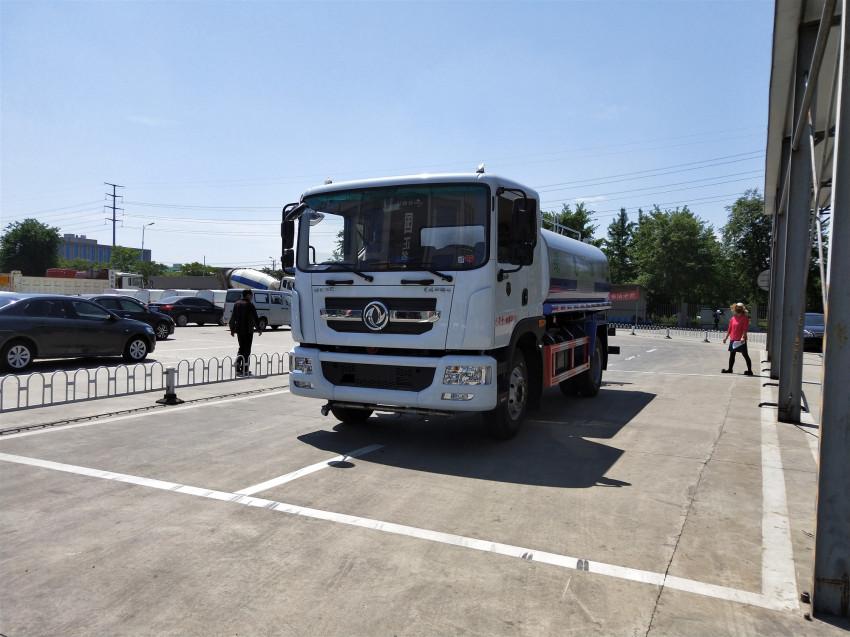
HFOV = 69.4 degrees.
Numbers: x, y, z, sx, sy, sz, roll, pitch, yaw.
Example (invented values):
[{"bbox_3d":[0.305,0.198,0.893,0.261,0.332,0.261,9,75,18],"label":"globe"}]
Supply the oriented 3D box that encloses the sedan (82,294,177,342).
[{"bbox_3d":[-10.054,-0.009,19.453,1.800,1.470,4.600,2,2,27],"label":"sedan"}]

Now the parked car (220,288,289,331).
[{"bbox_3d":[-6.834,-0.430,27.902,1.620,1.860,4.000,3,2,35],"label":"parked car"}]

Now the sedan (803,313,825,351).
[{"bbox_3d":[16.102,0.530,25.232,1.800,1.460,4.600,2,2,28],"label":"sedan"}]

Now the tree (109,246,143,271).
[{"bbox_3d":[-35.215,-5.076,72.116,4.300,6.700,4.200,1,2,0],"label":"tree"}]

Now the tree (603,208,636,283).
[{"bbox_3d":[19.211,-5.094,60.000,3.800,11.000,3.800,2,2,27],"label":"tree"}]

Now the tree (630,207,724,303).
[{"bbox_3d":[22.540,-4.773,55.000,8.200,10.800,8.000,2,2,27],"label":"tree"}]

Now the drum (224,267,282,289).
[{"bbox_3d":[-13.914,-2.773,49.500,4.800,2.450,2.300,1,2,-4],"label":"drum"}]

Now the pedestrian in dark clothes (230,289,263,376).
[{"bbox_3d":[-3.432,0.275,11.800,0.570,1.710,0.400,2,2,23],"label":"pedestrian in dark clothes"}]

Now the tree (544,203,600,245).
[{"bbox_3d":[13.528,-5.383,58.193,6.400,11.200,6.200,1,2,0],"label":"tree"}]

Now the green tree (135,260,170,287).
[{"bbox_3d":[-33.302,-4.162,75.000,4.300,5.600,4.300,2,2,27],"label":"green tree"}]

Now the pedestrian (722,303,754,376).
[{"bbox_3d":[7.294,0.464,14.259,0.720,1.680,0.550,2,2,2],"label":"pedestrian"}]

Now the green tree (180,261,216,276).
[{"bbox_3d":[-30.932,-4.911,84.100,5.000,5.800,4.800,1,2,0],"label":"green tree"}]

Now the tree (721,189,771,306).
[{"bbox_3d":[28.038,-5.139,52.203,6.400,11.800,6.200,1,2,0],"label":"tree"}]

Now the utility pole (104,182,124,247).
[{"bbox_3d":[-96.436,-24.513,190.596,1.000,34.600,7.500,3,3,44],"label":"utility pole"}]

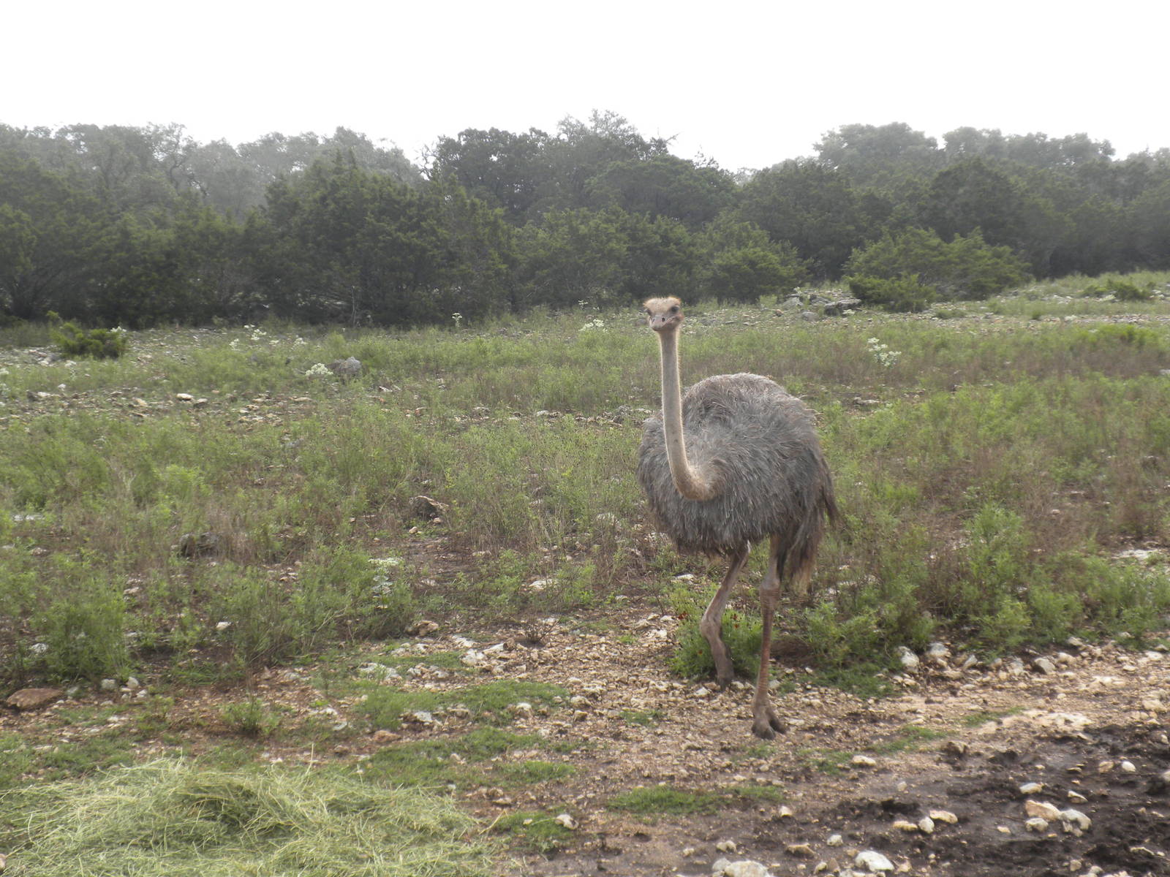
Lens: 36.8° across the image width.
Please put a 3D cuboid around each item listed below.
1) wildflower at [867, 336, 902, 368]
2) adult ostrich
[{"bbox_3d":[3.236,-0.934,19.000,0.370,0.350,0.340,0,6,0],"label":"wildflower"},{"bbox_3d":[0.545,0.293,6.750,0.640,1.700,1.120,3,7,28],"label":"adult ostrich"}]

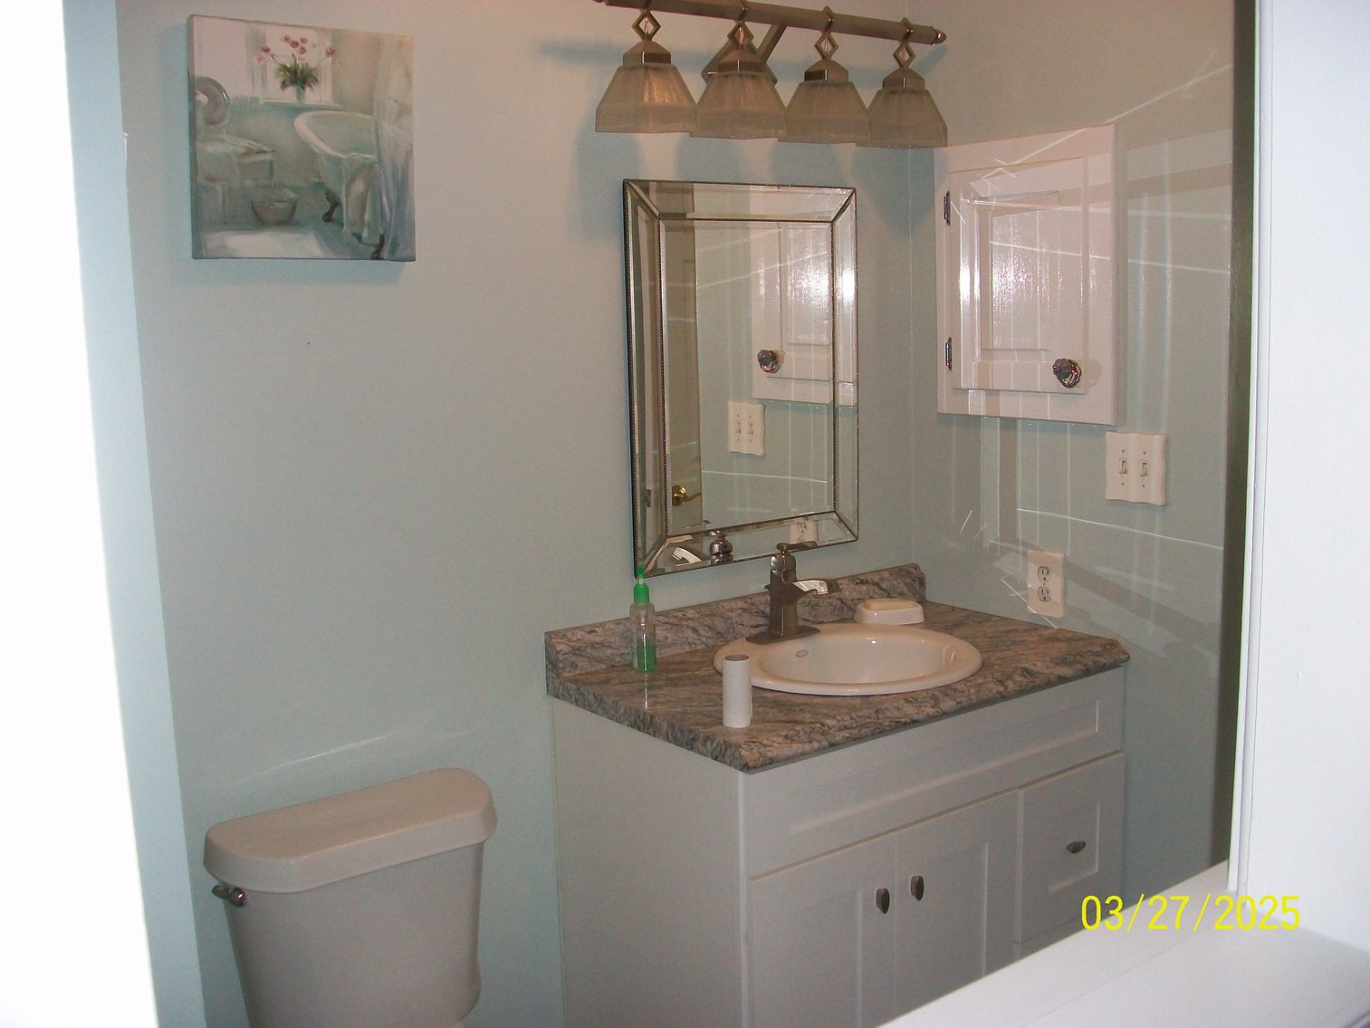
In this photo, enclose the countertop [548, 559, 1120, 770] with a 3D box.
[{"bbox_3d":[0.290,0.241,2.408,0.920,0.110,0.557,-8,11,-36],"label":"countertop"}]

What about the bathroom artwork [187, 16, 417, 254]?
[{"bbox_3d":[-0.559,-0.547,1.988,0.335,0.340,0.036,-6,10,-36],"label":"bathroom artwork"}]

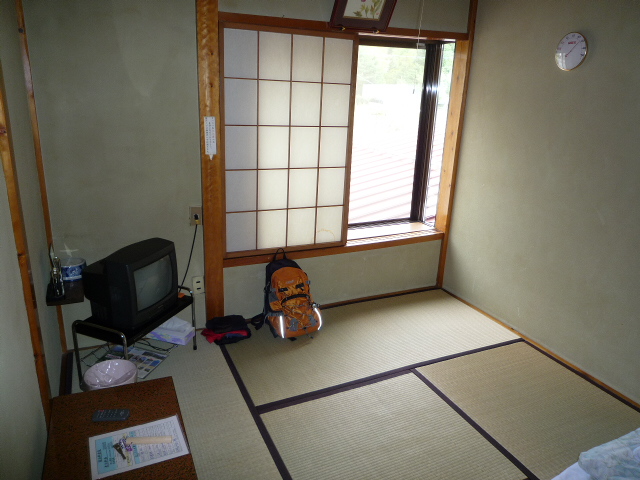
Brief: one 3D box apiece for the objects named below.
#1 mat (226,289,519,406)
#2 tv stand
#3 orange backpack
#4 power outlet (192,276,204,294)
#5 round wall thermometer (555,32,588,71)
[{"bbox_3d":[0.345,0.646,3.058,1.830,0.050,0.872,-6,20,-24],"label":"mat"},{"bbox_3d":[-0.980,0.523,2.527,0.335,0.410,0.560,8,19,18],"label":"tv stand"},{"bbox_3d":[-0.174,0.336,2.995,0.300,0.500,0.230,-6,8,-24],"label":"orange backpack"},{"bbox_3d":[-0.763,0.287,2.925,0.070,0.119,0.012,-6,20,-24],"label":"power outlet"},{"bbox_3d":[1.403,-1.052,2.579,0.035,0.205,0.205,-6,20,-24],"label":"round wall thermometer"}]

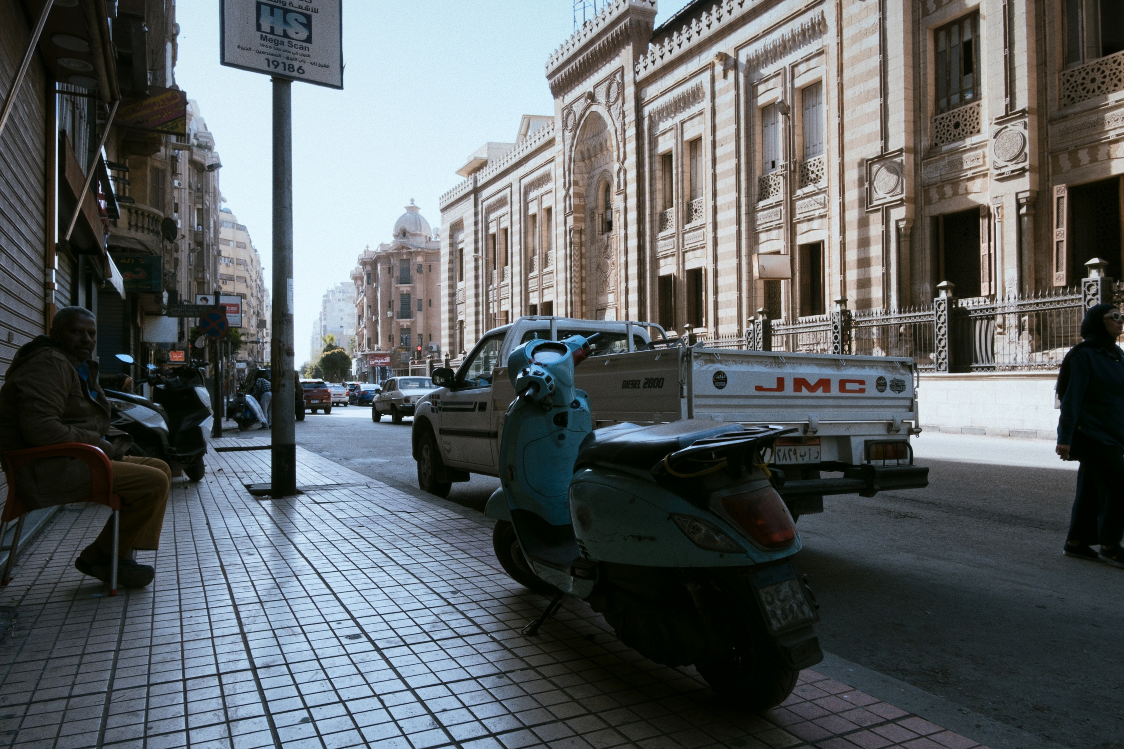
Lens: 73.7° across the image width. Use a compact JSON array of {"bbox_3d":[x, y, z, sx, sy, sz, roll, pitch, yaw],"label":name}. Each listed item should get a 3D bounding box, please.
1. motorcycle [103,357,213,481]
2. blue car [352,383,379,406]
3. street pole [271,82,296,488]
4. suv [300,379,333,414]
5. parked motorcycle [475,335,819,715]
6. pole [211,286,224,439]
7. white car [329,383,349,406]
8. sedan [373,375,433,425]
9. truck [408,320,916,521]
[{"bbox_3d":[-3.886,0.423,6.913,0.750,1.280,1.980,-1,-1,14],"label":"motorcycle"},{"bbox_3d":[-13.115,1.370,50.777,1.770,1.470,4.450,0,-1,-24],"label":"blue car"},{"bbox_3d":[-2.407,-0.768,6.473,0.200,3.620,0.200,0,-1,-28],"label":"street pole"},{"bbox_3d":[-12.565,1.059,36.982,1.830,1.670,4.450,0,-1,-27],"label":"suv"},{"bbox_3d":[0.178,0.394,2.643,0.700,1.120,1.770,0,-1,-28],"label":"parked motorcycle"},{"bbox_3d":[-6.856,-0.219,14.904,0.150,2.950,0.150,-1,-1,0],"label":"pole"},{"bbox_3d":[-15.186,1.401,49.476,1.700,1.460,4.300,0,-1,-27],"label":"white car"},{"bbox_3d":[-4.957,0.826,24.686,1.680,1.460,4.450,0,-1,-26],"label":"sedan"},{"bbox_3d":[0.242,0.349,6.184,1.720,1.690,5.000,0,-1,-29],"label":"truck"}]

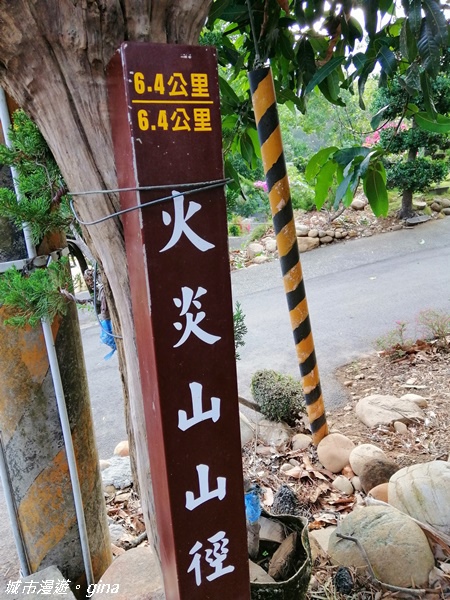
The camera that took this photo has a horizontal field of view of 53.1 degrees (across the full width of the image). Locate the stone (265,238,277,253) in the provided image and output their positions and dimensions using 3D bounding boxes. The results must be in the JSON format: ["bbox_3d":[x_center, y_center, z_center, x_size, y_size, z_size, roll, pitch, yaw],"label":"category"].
[{"bbox_3d":[0.842,-1.001,8.200,0.250,0.220,0.220,-2,15,6],"label":"stone"}]

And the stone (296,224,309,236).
[{"bbox_3d":[1.503,-1.351,8.800,0.260,0.200,0.230,-1,15,10],"label":"stone"}]

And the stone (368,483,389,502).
[{"bbox_3d":[0.637,0.788,1.835,0.125,0.095,0.110,0,12,19],"label":"stone"}]

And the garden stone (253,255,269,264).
[{"bbox_3d":[0.614,-0.701,7.800,0.290,0.160,0.220,-2,15,5],"label":"garden stone"}]

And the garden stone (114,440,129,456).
[{"bbox_3d":[-0.548,0.797,2.420,0.105,0.085,0.095,-8,15,-15],"label":"garden stone"}]

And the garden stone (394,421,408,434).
[{"bbox_3d":[0.883,0.640,2.255,0.070,0.070,0.065,1,12,22],"label":"garden stone"}]

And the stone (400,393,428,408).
[{"bbox_3d":[1.020,0.552,2.453,0.165,0.085,0.130,1,13,23],"label":"stone"}]

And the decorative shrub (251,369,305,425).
[{"bbox_3d":[0.310,0.559,2.612,0.320,0.300,0.310,-3,12,6],"label":"decorative shrub"}]

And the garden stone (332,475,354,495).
[{"bbox_3d":[0.552,0.860,2.101,0.100,0.075,0.090,-1,12,14],"label":"garden stone"}]

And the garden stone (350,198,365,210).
[{"bbox_3d":[3.246,-2.319,11.000,0.360,0.260,0.300,1,15,16],"label":"garden stone"}]

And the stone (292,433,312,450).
[{"bbox_3d":[0.425,0.775,2.470,0.110,0.090,0.100,-1,15,9],"label":"stone"}]

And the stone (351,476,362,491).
[{"bbox_3d":[0.620,0.861,2.115,0.062,0.055,0.060,0,12,16],"label":"stone"}]

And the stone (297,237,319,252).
[{"bbox_3d":[1.351,-0.911,7.469,0.420,0.240,0.280,-2,12,10],"label":"stone"}]

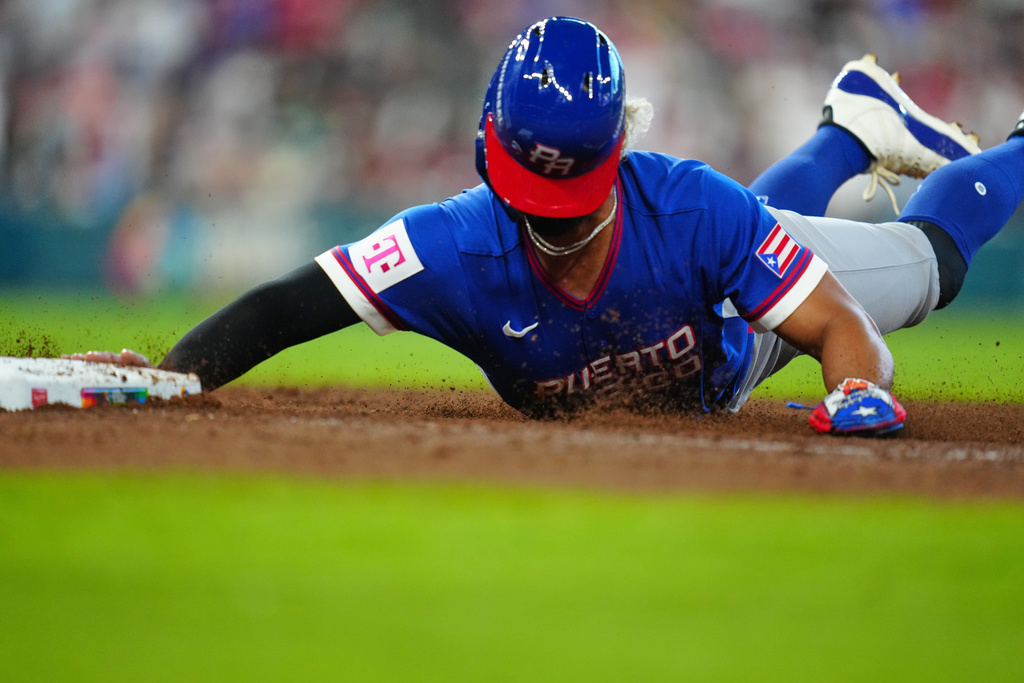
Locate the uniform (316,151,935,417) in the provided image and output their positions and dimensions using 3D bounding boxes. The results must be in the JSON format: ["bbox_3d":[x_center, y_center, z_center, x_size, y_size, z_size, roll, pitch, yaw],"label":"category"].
[{"bbox_3d":[0.232,-0.086,18.420,0.820,0.430,1.080,-5,-14,24],"label":"uniform"}]

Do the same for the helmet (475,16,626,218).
[{"bbox_3d":[0.064,-0.347,17.850,0.225,0.295,0.240,7,-25,1],"label":"helmet"}]

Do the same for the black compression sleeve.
[{"bbox_3d":[-0.392,-0.031,18.300,0.400,0.140,0.120,-29,0,16],"label":"black compression sleeve"}]

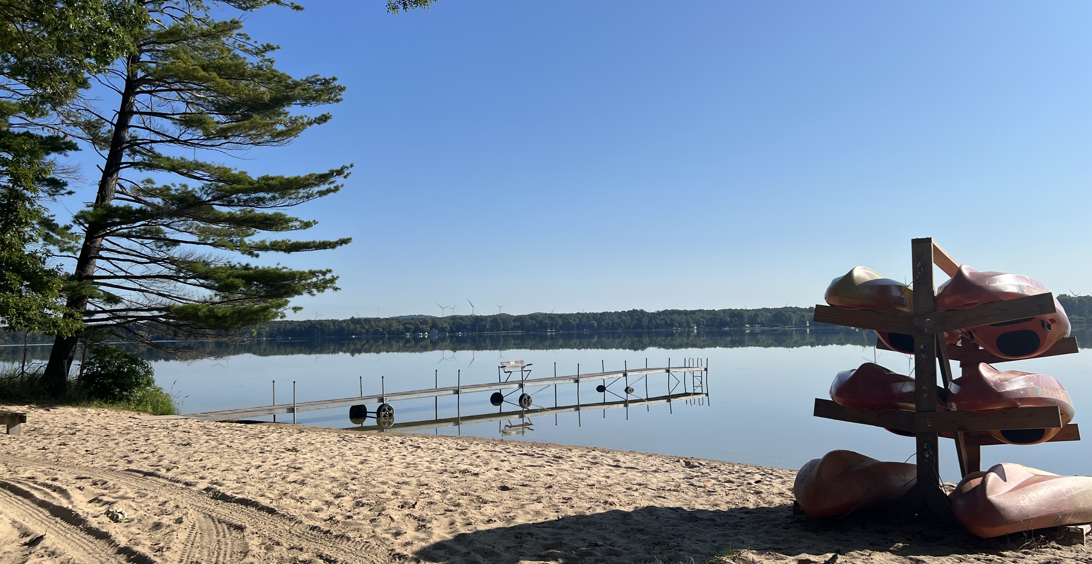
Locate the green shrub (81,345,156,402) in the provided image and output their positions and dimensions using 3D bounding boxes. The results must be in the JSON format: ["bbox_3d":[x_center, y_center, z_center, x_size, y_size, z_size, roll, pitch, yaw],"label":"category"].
[{"bbox_3d":[-11.986,2.596,23.000,2.000,1.650,1.900,1,-4,-27],"label":"green shrub"}]

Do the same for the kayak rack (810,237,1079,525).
[{"bbox_3d":[3.258,0.838,6.585,1.619,1.999,1.908,-4,-14,36],"label":"kayak rack"}]

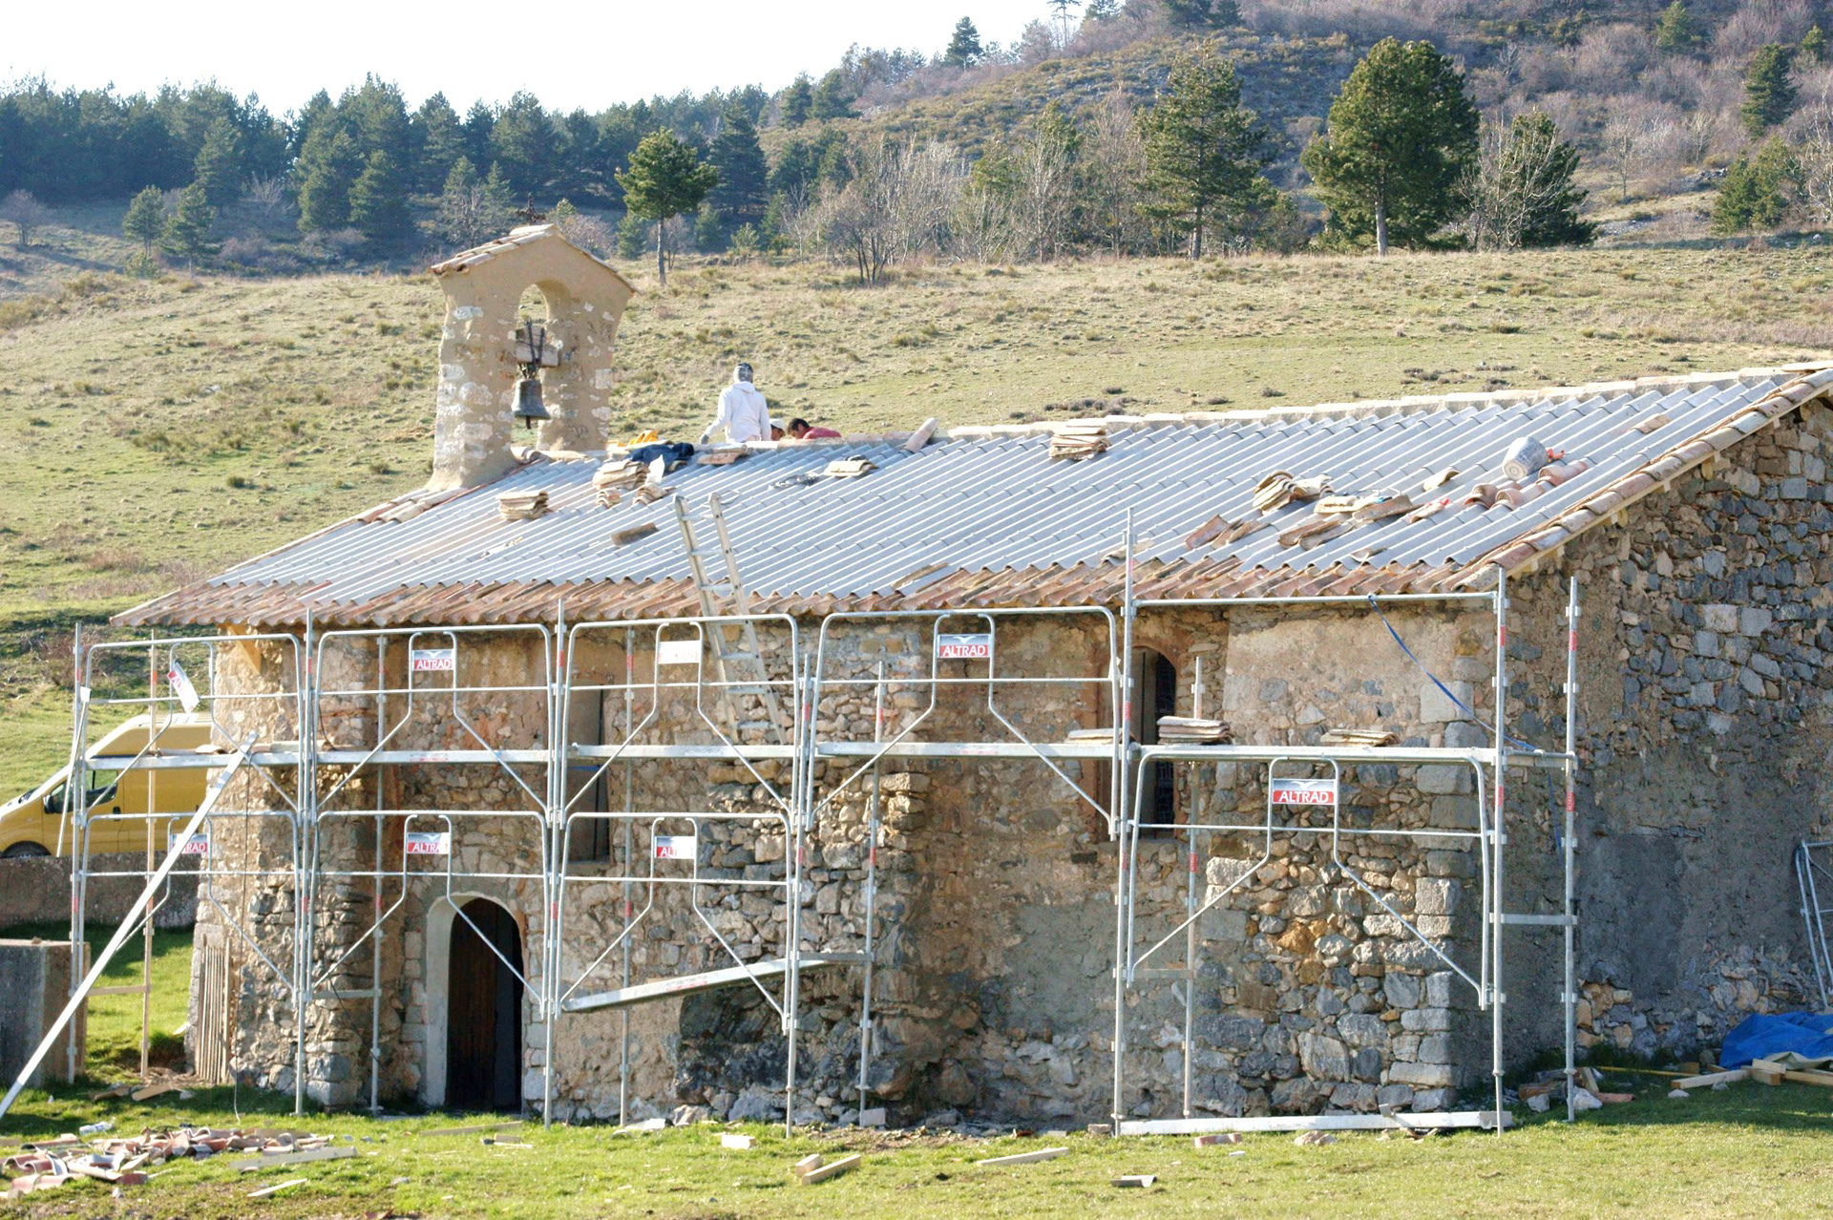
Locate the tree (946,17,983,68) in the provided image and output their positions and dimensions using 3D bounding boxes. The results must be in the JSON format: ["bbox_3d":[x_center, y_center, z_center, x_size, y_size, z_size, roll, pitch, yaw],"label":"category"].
[{"bbox_3d":[4.944,-58.421,430.000,3.722,5.060,3.722,1,-3,0],"label":"tree"}]

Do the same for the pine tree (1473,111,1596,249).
[{"bbox_3d":[27.395,-19.046,185.000,5.460,6.158,5.460,1,-3,0],"label":"pine tree"}]

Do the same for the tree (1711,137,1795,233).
[{"bbox_3d":[41.196,-20.854,205.000,4.095,4.549,4.095,1,-3,0],"label":"tree"}]

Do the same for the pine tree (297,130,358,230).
[{"bbox_3d":[-32.197,-23.434,228.000,3.443,5.947,3.443,1,-3,0],"label":"pine tree"}]

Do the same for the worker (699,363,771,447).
[{"bbox_3d":[-1.586,-1.792,39.100,0.620,1.080,0.580,0,-3,20],"label":"worker"}]

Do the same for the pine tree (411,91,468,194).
[{"bbox_3d":[-29.439,-28.553,258.000,3.364,6.906,3.364,1,-3,0],"label":"pine tree"}]

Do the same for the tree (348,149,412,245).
[{"bbox_3d":[-34.704,-26.586,270.000,3.775,6.264,3.775,1,-3,0],"label":"tree"}]

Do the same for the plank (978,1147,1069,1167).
[{"bbox_3d":[0.678,3.495,26.700,0.060,0.055,1.190,-1,-4,28],"label":"plank"}]

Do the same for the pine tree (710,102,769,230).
[{"bbox_3d":[-11.187,-28.230,265.000,3.617,7.841,3.617,1,-3,0],"label":"pine tree"}]

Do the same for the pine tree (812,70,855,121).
[{"bbox_3d":[-6.512,-40.712,330.000,3.397,4.077,3.397,1,-3,0],"label":"pine tree"}]

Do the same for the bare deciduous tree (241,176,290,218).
[{"bbox_3d":[-36.613,-23.266,235.000,2.661,2.419,2.661,1,-3,0],"label":"bare deciduous tree"}]

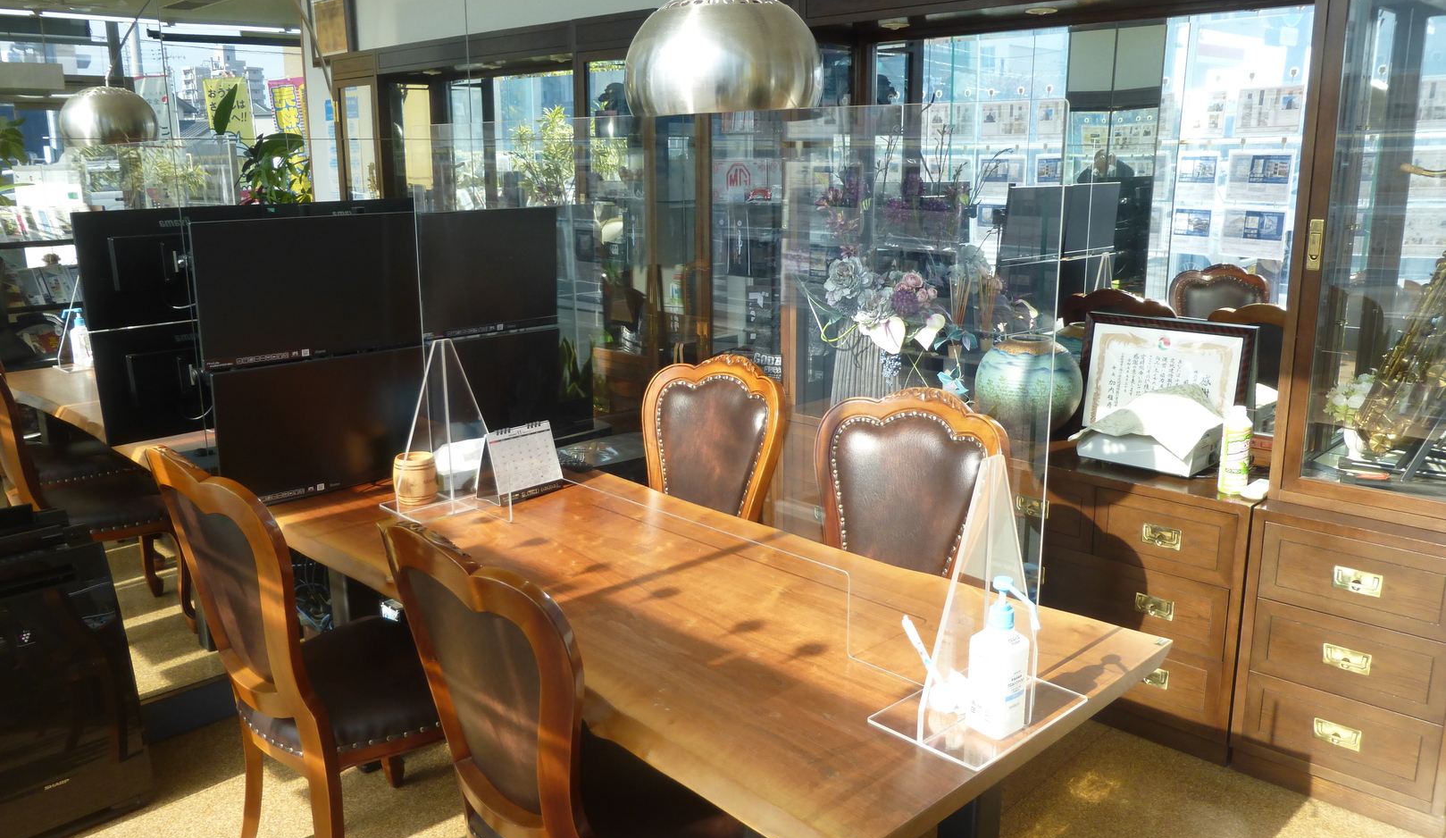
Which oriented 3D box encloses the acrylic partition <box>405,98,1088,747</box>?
[{"bbox_3d":[-0.139,-0.114,2.055,0.300,0.888,1.680,-13,18,-43],"label":"acrylic partition"}]

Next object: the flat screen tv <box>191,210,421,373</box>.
[{"bbox_3d":[-0.965,-0.308,2.554,0.541,0.325,0.050,-13,18,-43],"label":"flat screen tv"}]

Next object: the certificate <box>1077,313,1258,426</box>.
[{"bbox_3d":[1.225,-0.104,3.044,0.025,0.344,0.463,-4,12,-45],"label":"certificate"}]

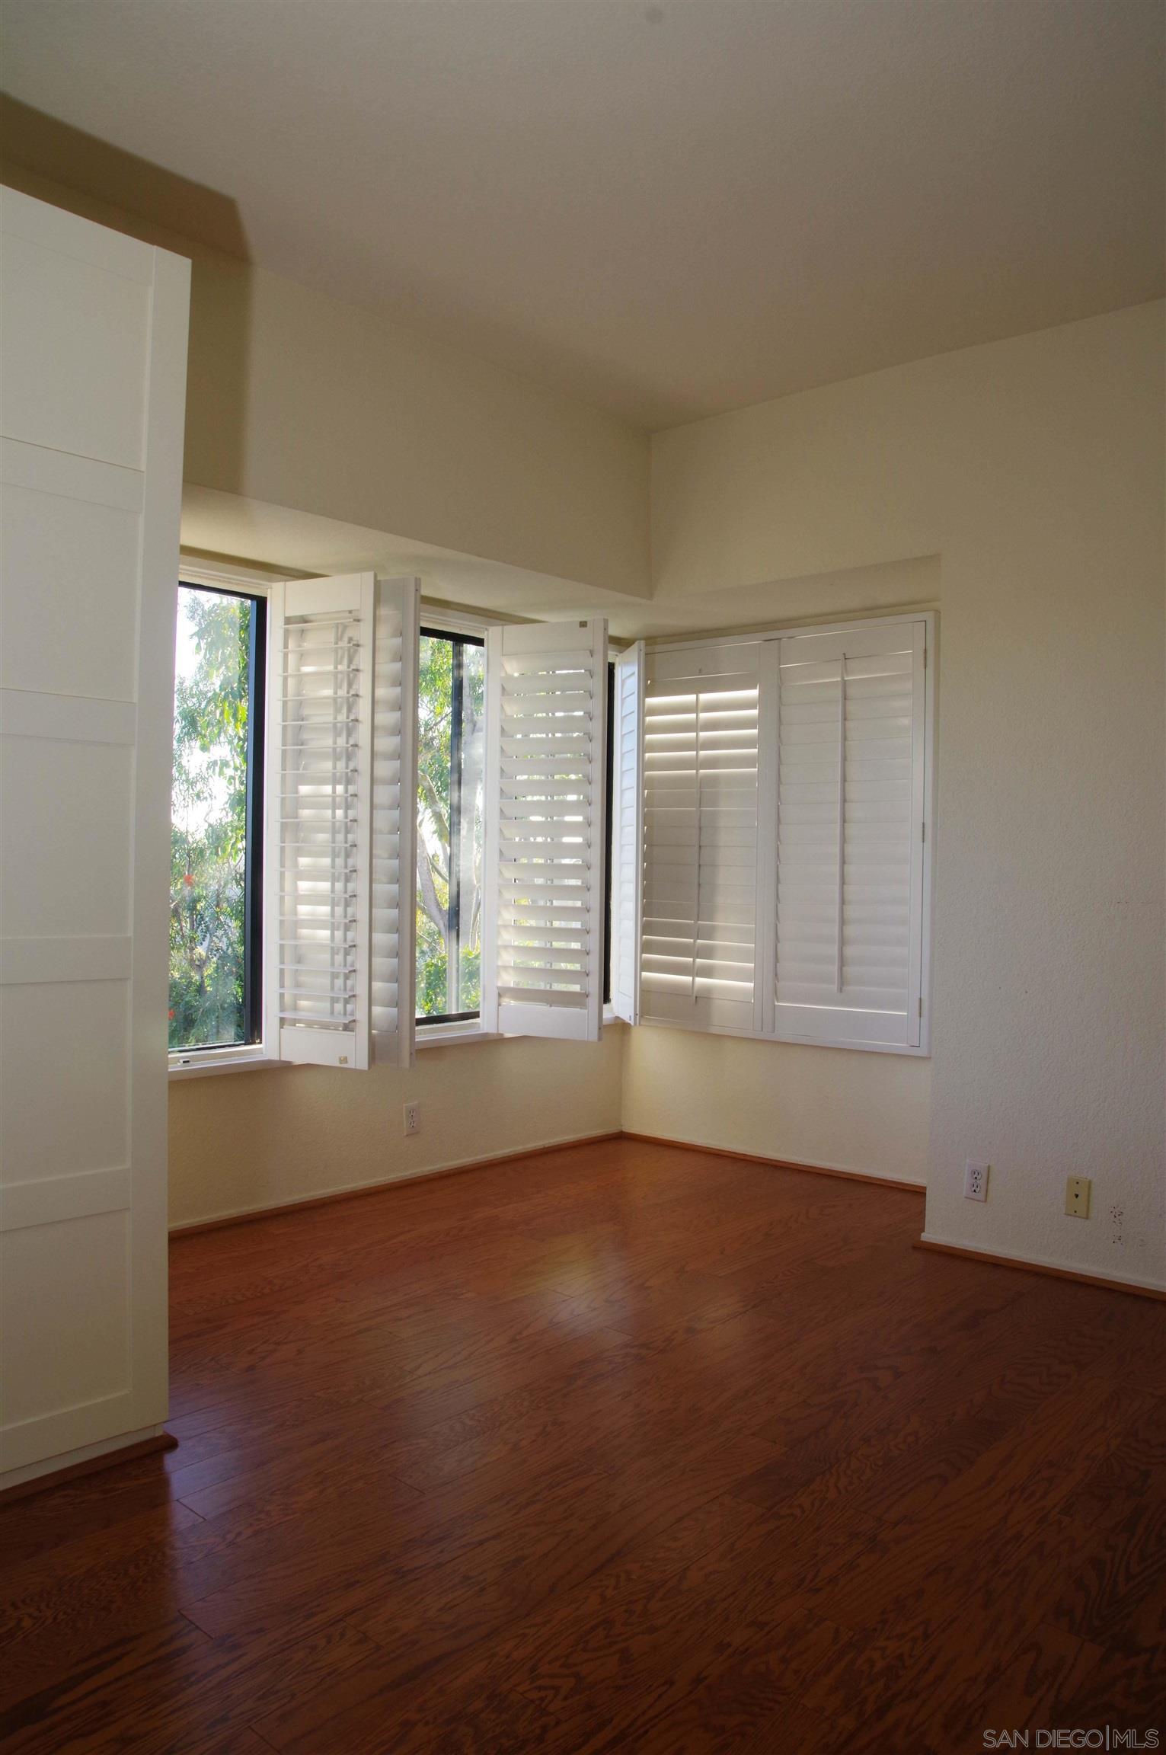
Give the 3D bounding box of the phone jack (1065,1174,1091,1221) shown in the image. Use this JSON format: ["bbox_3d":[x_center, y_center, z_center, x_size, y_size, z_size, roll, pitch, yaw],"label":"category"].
[{"bbox_3d":[1.426,0.920,3.500,0.071,0.115,0.008,1,0,42],"label":"phone jack"}]

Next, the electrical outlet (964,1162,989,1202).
[{"bbox_3d":[1.202,0.927,3.710,0.071,0.115,0.008,1,0,42],"label":"electrical outlet"}]

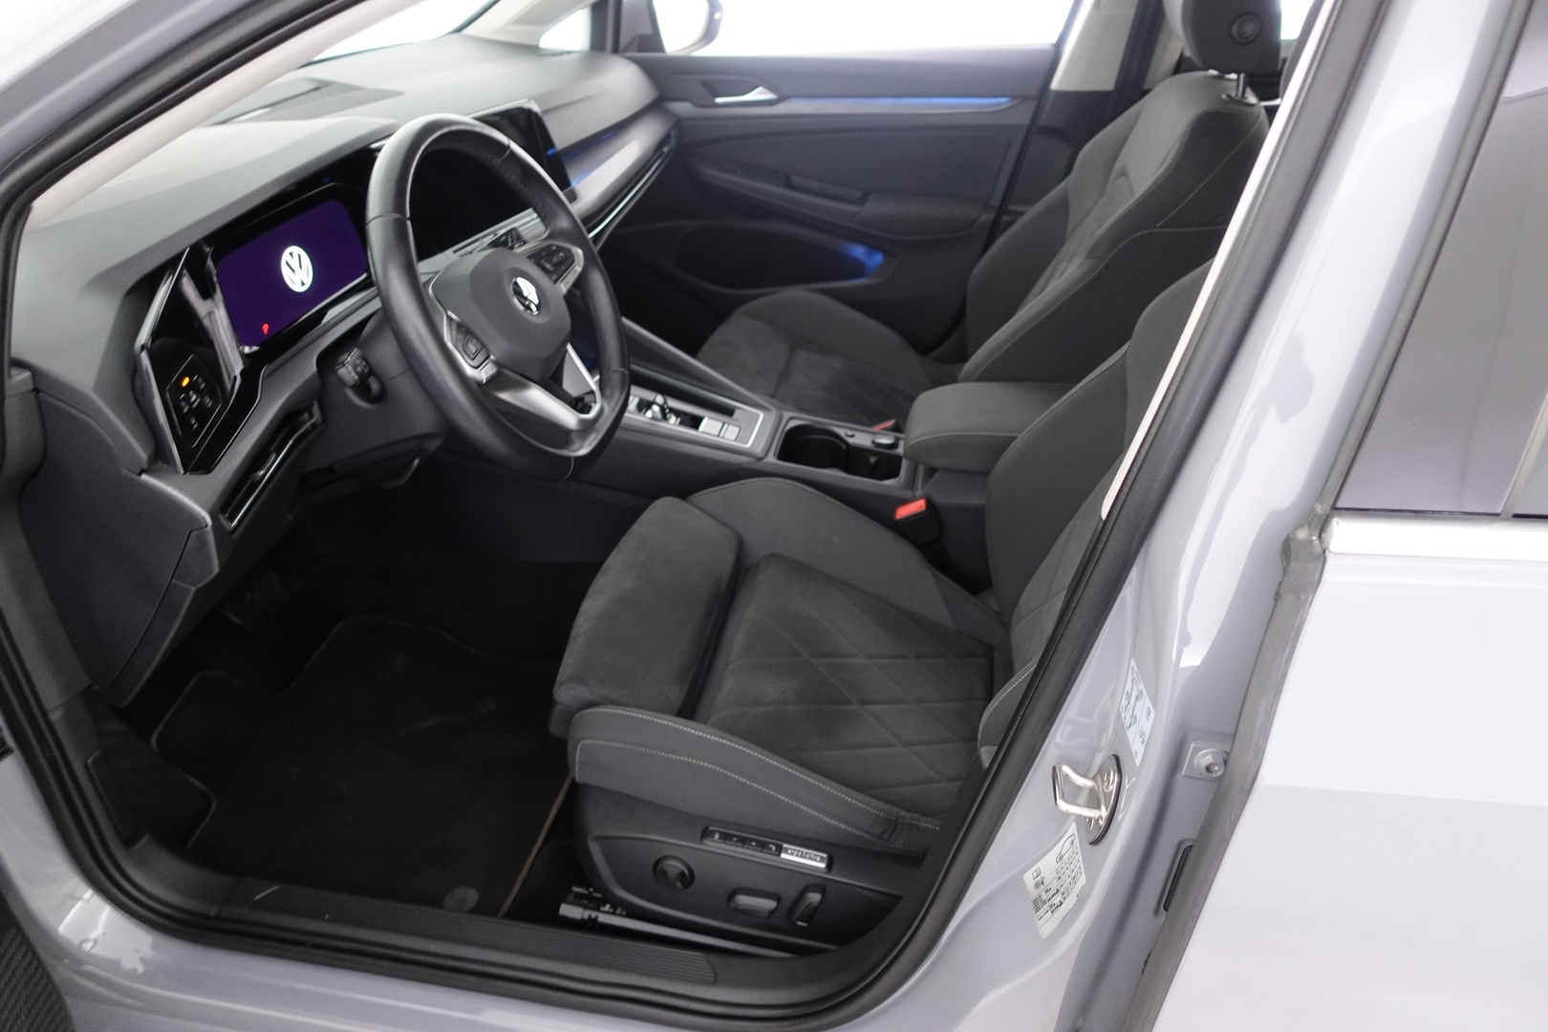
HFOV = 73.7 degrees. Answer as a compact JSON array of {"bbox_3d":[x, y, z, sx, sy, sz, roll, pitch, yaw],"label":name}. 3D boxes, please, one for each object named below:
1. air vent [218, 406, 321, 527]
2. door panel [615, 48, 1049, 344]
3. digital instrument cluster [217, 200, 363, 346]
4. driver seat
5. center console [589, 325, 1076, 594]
[{"bbox_3d":[-0.422,-0.040,0.873,0.035,0.045,0.155,0,32,1],"label":"air vent"},{"bbox_3d":[0.056,-0.580,1.925,0.840,0.560,0.130,6,32,9],"label":"door panel"},{"bbox_3d":[-0.477,-0.249,1.034,0.020,0.088,0.230,-1,31,13],"label":"digital instrument cluster"},{"bbox_3d":[0.177,-0.043,0.978,0.800,0.880,0.540,6,32,9],"label":"driver seat"},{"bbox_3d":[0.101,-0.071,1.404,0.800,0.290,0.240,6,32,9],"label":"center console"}]

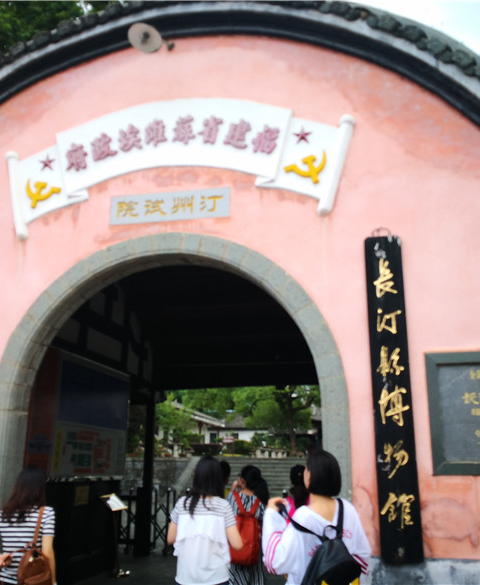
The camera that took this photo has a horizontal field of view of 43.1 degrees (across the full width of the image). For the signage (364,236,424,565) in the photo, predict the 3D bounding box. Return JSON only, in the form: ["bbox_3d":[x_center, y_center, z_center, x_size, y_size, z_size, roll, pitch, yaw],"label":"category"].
[{"bbox_3d":[1.204,0.766,4.796,0.297,2.510,0.070,-3,-16,11],"label":"signage"}]

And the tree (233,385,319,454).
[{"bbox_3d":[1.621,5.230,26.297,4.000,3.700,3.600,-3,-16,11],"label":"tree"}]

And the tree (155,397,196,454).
[{"bbox_3d":[-2.839,5.551,25.585,2.100,2.500,1.900,-3,-16,11],"label":"tree"}]

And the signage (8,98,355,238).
[{"bbox_3d":[-0.663,-1.203,5.721,3.468,1.329,0.100,-3,-16,11],"label":"signage"}]

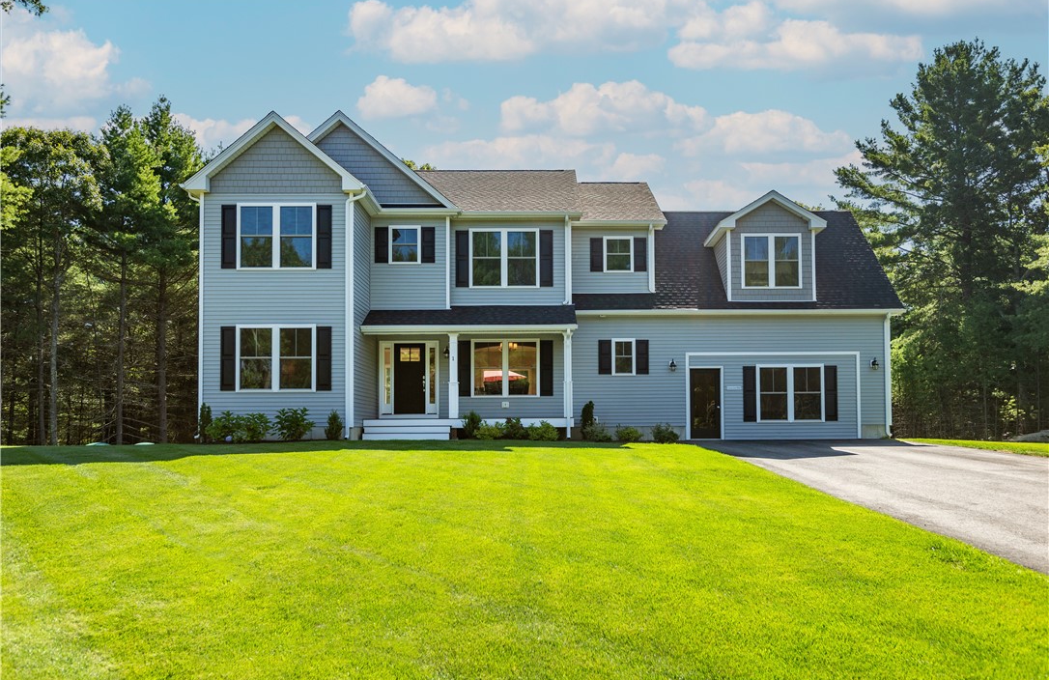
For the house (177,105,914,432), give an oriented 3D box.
[{"bbox_3d":[1.220,-1.350,24.100,19.100,8.850,11.200,0,-4,0],"label":"house"}]

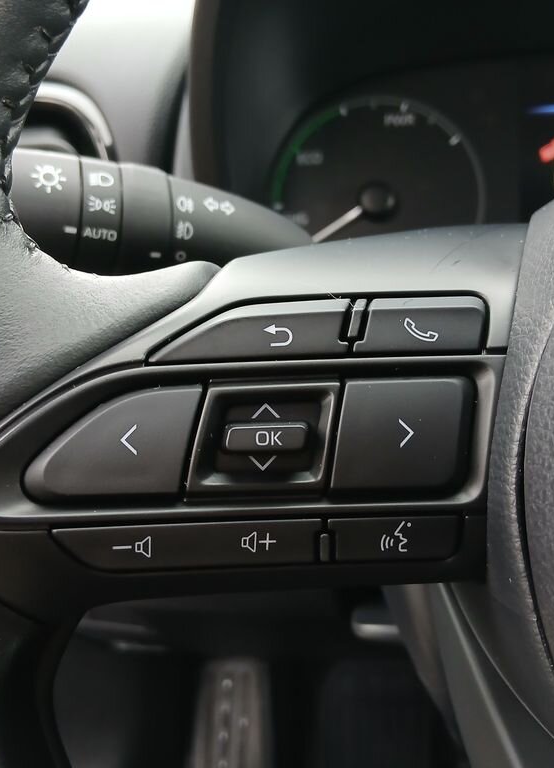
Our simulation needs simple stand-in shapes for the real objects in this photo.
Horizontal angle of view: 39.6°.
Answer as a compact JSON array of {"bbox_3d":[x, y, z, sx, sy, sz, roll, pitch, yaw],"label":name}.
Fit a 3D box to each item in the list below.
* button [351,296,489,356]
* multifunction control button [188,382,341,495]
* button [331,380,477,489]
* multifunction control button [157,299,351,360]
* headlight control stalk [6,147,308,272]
[{"bbox_3d":[0.024,-0.010,0.129,0.021,0.009,0.006,-1,-5,0],"label":"button"},{"bbox_3d":[-0.002,0.009,0.128,0.024,0.018,0.007,-1,-5,0],"label":"multifunction control button"},{"bbox_3d":[0.020,0.008,0.127,0.022,0.018,0.006,-1,-5,0],"label":"button"},{"bbox_3d":[-0.004,-0.009,0.129,0.032,0.009,0.006,-1,-5,0],"label":"multifunction control button"},{"bbox_3d":[-0.021,-0.036,0.173,0.078,0.027,0.029,6,-6,-5],"label":"headlight control stalk"}]

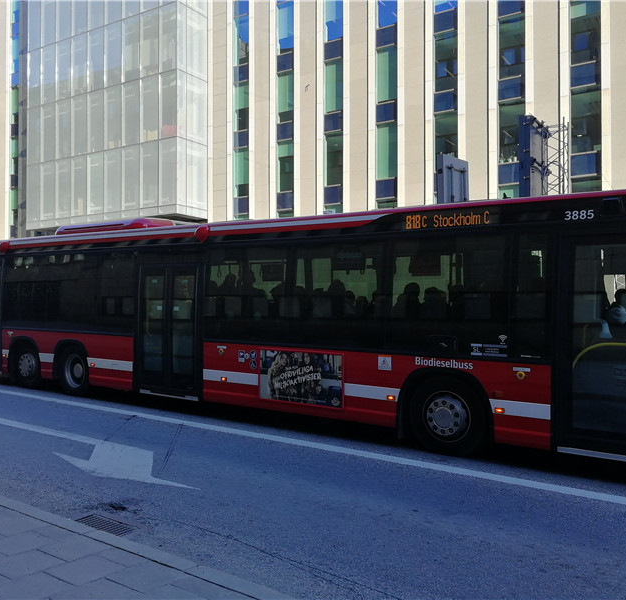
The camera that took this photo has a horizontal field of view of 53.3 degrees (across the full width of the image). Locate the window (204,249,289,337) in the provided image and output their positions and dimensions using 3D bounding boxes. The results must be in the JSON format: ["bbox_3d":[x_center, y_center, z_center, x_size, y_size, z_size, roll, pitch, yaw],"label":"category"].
[{"bbox_3d":[-0.981,-0.097,9.085,1.532,1.300,0.050,1,0,35],"label":"window"}]

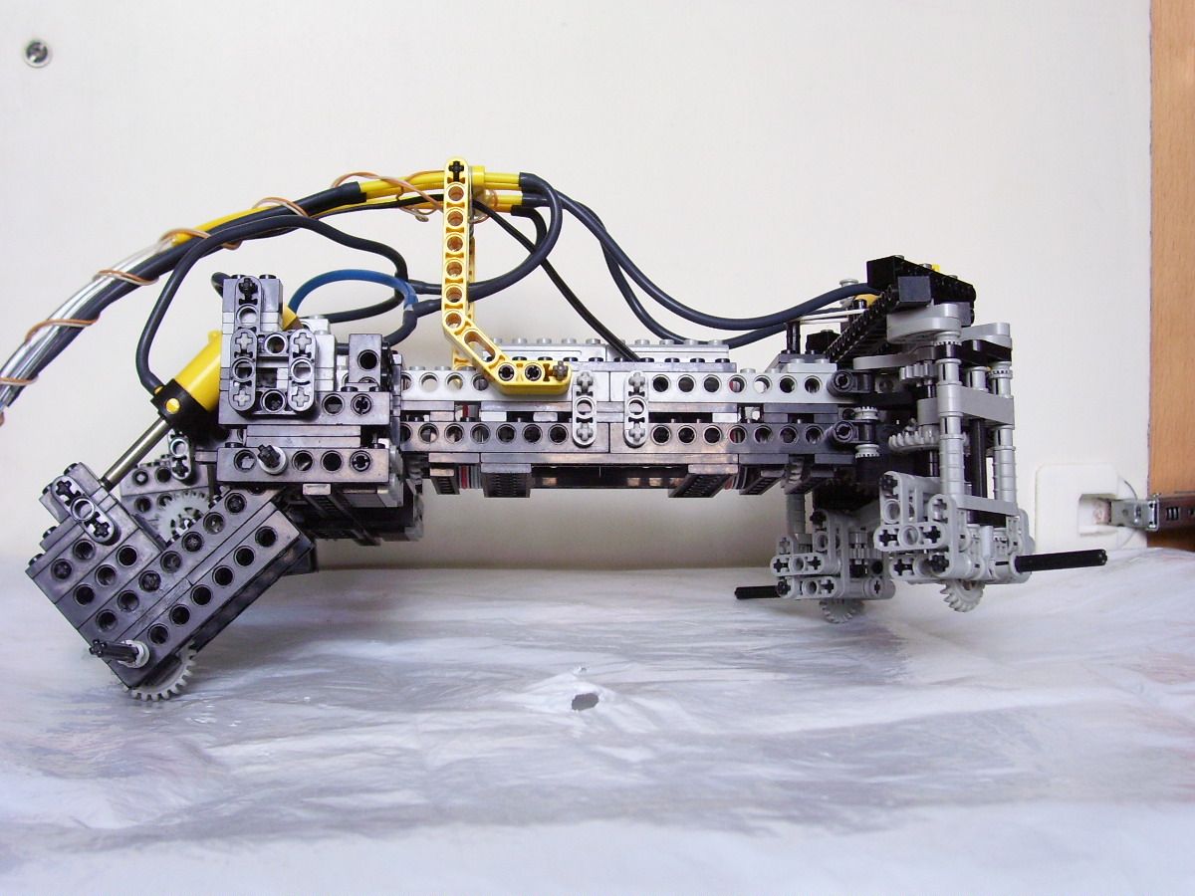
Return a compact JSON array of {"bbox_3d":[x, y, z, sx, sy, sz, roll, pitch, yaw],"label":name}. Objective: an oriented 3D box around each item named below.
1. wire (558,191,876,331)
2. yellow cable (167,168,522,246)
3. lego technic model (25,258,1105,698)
[{"bbox_3d":[0.040,-0.062,0.485,0.108,0.047,0.025,0,1,0],"label":"wire"},{"bbox_3d":[-0.083,-0.079,0.475,0.117,0.027,0.022,0,1,0],"label":"yellow cable"},{"bbox_3d":[-0.003,0.004,0.474,0.317,0.136,0.165,0,1,-3],"label":"lego technic model"}]

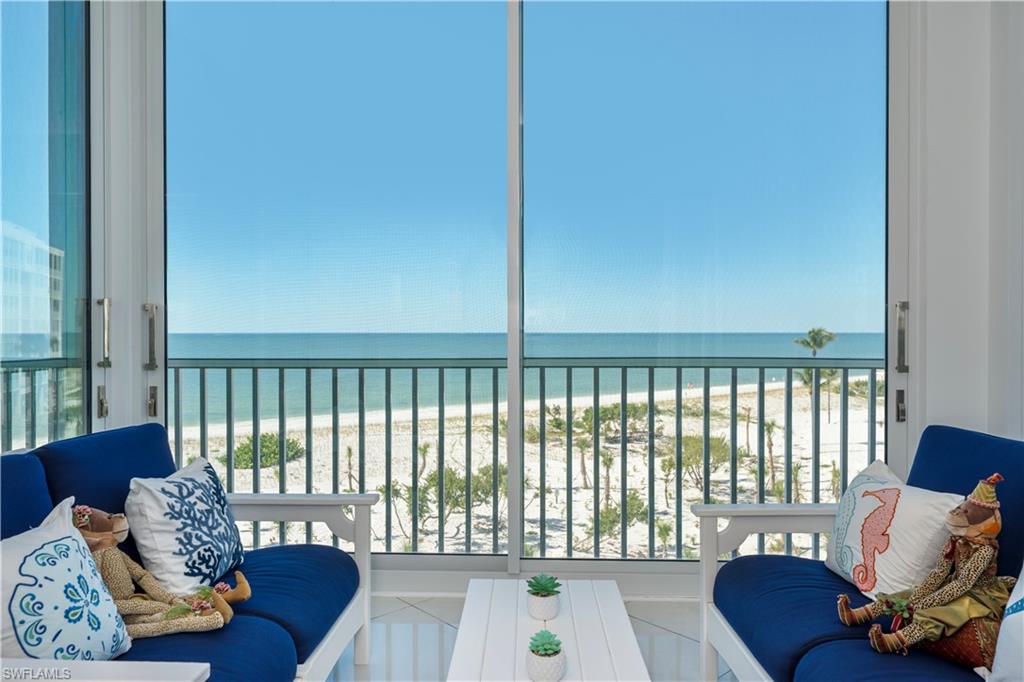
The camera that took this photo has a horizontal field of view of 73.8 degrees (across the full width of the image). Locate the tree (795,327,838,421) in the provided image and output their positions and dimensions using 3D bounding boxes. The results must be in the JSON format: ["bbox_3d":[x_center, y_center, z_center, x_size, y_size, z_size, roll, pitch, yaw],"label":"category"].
[{"bbox_3d":[33.466,3.572,75.000,4.600,10.300,4.600,0,1,0],"label":"tree"}]

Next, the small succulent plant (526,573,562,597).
[{"bbox_3d":[0.083,0.637,1.790,0.090,0.050,0.090,0,1,0],"label":"small succulent plant"}]

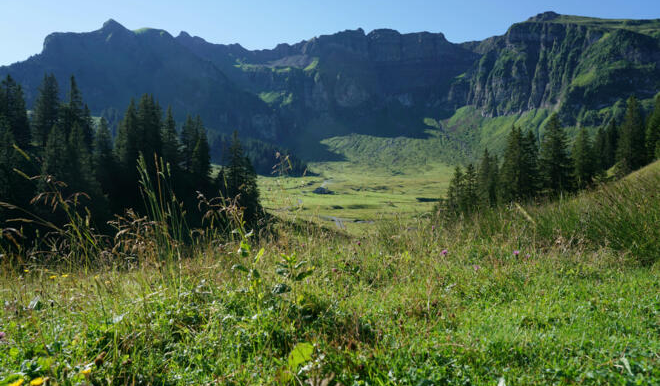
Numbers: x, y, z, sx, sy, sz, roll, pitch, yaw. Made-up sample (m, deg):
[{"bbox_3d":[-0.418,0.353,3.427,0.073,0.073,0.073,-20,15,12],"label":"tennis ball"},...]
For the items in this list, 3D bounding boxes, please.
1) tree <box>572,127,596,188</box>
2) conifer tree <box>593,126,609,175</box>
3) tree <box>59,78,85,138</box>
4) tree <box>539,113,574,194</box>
[{"bbox_3d":[45.610,-6.090,92.000,4.660,11.290,4.660,0,3,0],"label":"tree"},{"bbox_3d":[58.910,-8.950,112.000,4.150,11.560,4.150,0,3,0],"label":"conifer tree"},{"bbox_3d":[-57.470,-16.470,115.000,6.720,19.720,6.720,0,3,0],"label":"tree"},{"bbox_3d":[35.380,-5.840,80.000,6.080,13.090,6.080,0,3,0],"label":"tree"}]

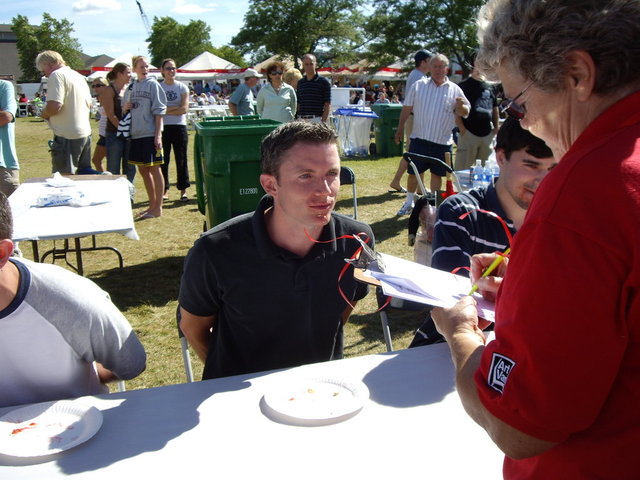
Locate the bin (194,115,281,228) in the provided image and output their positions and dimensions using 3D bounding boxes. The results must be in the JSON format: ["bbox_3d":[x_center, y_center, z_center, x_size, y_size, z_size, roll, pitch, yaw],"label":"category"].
[{"bbox_3d":[-0.660,-0.410,5.712,0.650,1.120,0.760,-3,13,-14],"label":"bin"}]

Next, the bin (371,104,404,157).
[{"bbox_3d":[1.352,-2.196,13.840,0.600,1.060,0.680,-6,14,-25],"label":"bin"}]

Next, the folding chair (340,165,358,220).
[{"bbox_3d":[0.072,-0.089,5.054,0.470,0.790,0.490,-2,13,-10],"label":"folding chair"}]

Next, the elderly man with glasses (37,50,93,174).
[{"bbox_3d":[-2.540,-1.009,7.097,0.450,1.740,0.520,9,15,36],"label":"elderly man with glasses"}]

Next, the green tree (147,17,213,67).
[{"bbox_3d":[-12.506,-16.262,62.987,6.400,8.000,6.200,0,12,0],"label":"green tree"}]

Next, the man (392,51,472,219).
[{"bbox_3d":[1.272,-1.187,7.877,0.780,1.760,0.450,-1,12,-3],"label":"man"}]

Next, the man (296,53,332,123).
[{"bbox_3d":[-0.083,-1.339,8.414,0.480,1.720,0.320,-1,13,-3],"label":"man"}]

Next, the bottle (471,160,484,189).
[{"bbox_3d":[1.105,-0.459,4.914,0.066,0.205,0.066,0,12,0],"label":"bottle"}]

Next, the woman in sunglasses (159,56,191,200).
[{"bbox_3d":[-1.777,-1.341,8.537,0.430,1.670,0.330,0,13,-2],"label":"woman in sunglasses"}]

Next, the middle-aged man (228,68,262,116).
[{"bbox_3d":[-1.063,-1.580,9.889,0.420,1.680,0.520,-4,13,-17],"label":"middle-aged man"}]

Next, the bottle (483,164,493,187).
[{"bbox_3d":[1.115,-0.450,4.668,0.066,0.205,0.066,0,13,0],"label":"bottle"}]

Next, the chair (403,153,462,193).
[{"bbox_3d":[1.067,-0.340,6.143,0.490,0.790,0.470,-12,18,-43],"label":"chair"}]

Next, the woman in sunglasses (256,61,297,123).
[{"bbox_3d":[-0.525,-1.274,8.472,0.520,1.680,0.330,-1,12,-4],"label":"woman in sunglasses"}]

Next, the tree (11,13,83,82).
[{"bbox_3d":[-21.868,-14.640,56.176,6.000,7.700,5.800,0,12,0],"label":"tree"}]

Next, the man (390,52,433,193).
[{"bbox_3d":[1.191,-1.469,9.043,0.580,1.820,0.500,-5,13,-23],"label":"man"}]

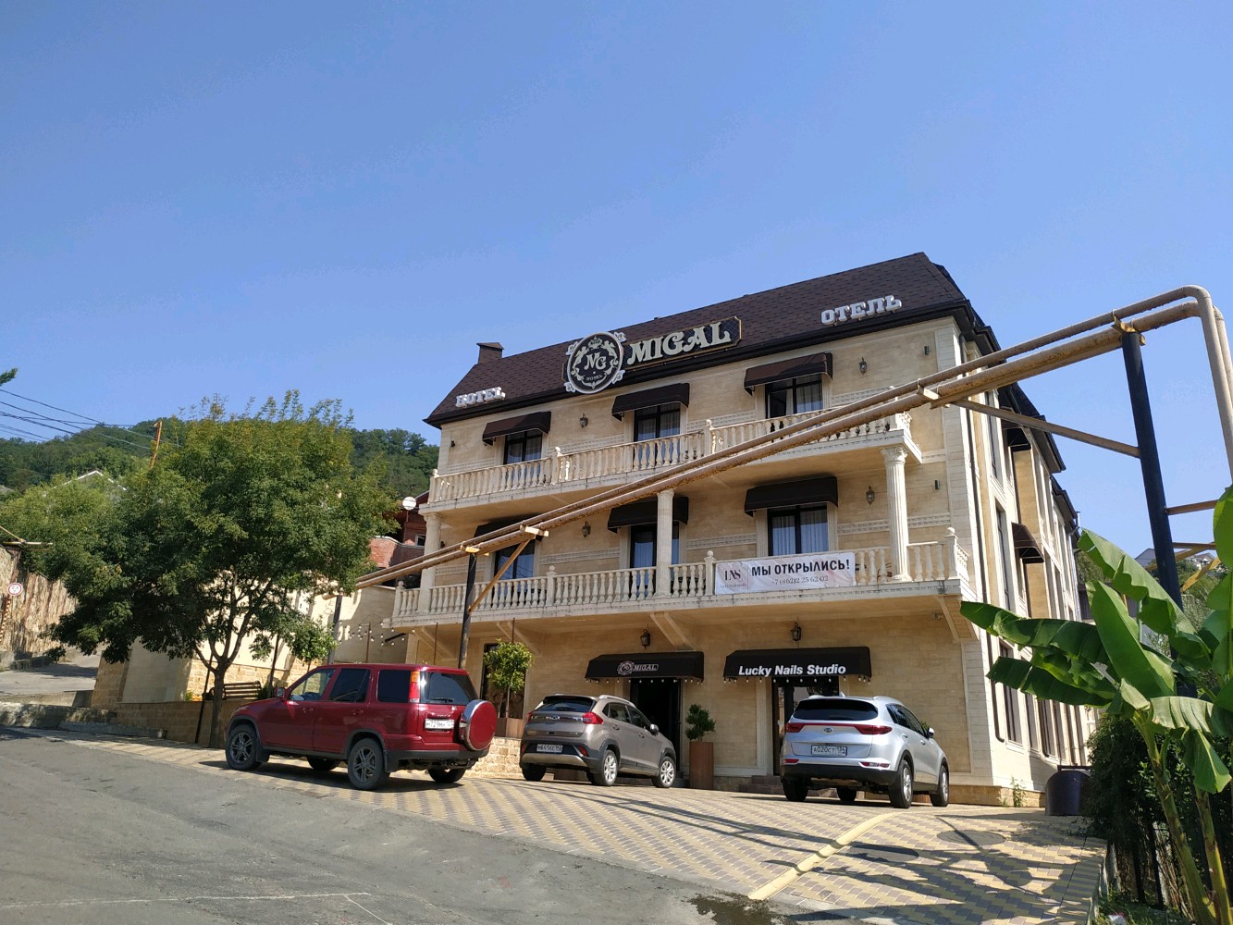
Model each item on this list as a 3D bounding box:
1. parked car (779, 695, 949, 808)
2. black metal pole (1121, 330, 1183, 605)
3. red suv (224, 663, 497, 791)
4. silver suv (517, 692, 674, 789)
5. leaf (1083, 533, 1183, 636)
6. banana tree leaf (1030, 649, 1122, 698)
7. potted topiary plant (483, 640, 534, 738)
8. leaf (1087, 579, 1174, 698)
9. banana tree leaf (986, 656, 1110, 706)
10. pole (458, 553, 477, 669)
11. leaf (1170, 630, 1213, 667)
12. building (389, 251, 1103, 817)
[{"bbox_3d":[4.269,4.892,14.421,1.860,1.640,4.480,-9,-22,30],"label":"parked car"},{"bbox_3d":[5.701,1.115,8.779,0.200,5.400,0.200,-8,-21,30],"label":"black metal pole"},{"bbox_3d":[-3.840,3.800,12.700,4.450,1.680,1.780,-7,-19,30],"label":"red suv"},{"bbox_3d":[-0.246,5.583,17.056,1.770,1.570,4.200,-7,-22,26],"label":"silver suv"},{"bbox_3d":[4.095,0.962,6.800,0.780,0.720,0.400,-8,-21,30],"label":"leaf"},{"bbox_3d":[3.597,1.646,6.700,0.680,0.330,0.350,-7,-21,27],"label":"banana tree leaf"},{"bbox_3d":[-2.196,4.618,17.400,1.020,2.000,1.000,-9,-22,31],"label":"potted topiary plant"},{"bbox_3d":[3.922,1.352,6.500,0.620,0.820,0.350,-8,-21,30],"label":"leaf"},{"bbox_3d":[4.086,2.055,8.050,1.120,0.450,0.400,-1,-18,10],"label":"banana tree leaf"},{"bbox_3d":[-3.873,4.780,21.755,0.190,4.900,0.190,-8,-21,30],"label":"pole"},{"bbox_3d":[5.343,1.734,7.950,0.360,0.360,0.300,6,-18,-11],"label":"leaf"},{"bbox_3d":[5.320,3.808,28.026,16.300,12.500,19.000,-9,-22,31],"label":"building"}]

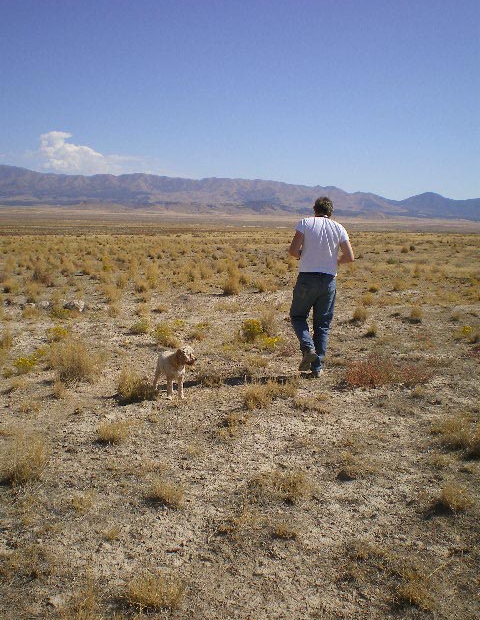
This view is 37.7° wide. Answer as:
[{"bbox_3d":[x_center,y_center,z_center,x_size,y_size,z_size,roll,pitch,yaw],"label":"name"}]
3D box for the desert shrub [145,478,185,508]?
[{"bbox_3d":[-0.404,0.984,3.820,0.203,0.130,0.179,1,7,-6],"label":"desert shrub"}]

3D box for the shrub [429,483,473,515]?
[{"bbox_3d":[1.161,1.018,3.853,0.237,0.140,0.209,4,8,18],"label":"shrub"}]

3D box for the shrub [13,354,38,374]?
[{"bbox_3d":[-2.155,0.538,7.059,0.250,0.176,0.225,-2,8,-17],"label":"shrub"}]

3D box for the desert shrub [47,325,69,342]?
[{"bbox_3d":[-2.230,0.277,8.629,0.289,0.188,0.258,0,8,-15],"label":"desert shrub"}]

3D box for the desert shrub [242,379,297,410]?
[{"bbox_3d":[0.259,0.686,5.852,0.426,0.232,0.292,2,7,3],"label":"desert shrub"}]

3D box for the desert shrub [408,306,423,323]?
[{"bbox_3d":[2.758,0.063,11.038,0.214,0.233,0.192,3,7,14],"label":"desert shrub"}]

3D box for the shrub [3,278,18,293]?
[{"bbox_3d":[-4.825,-0.524,14.768,0.320,0.271,0.288,-2,8,-18],"label":"shrub"}]

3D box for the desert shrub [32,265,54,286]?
[{"bbox_3d":[-4.259,-0.766,15.222,0.468,0.440,0.417,0,8,-16],"label":"desert shrub"}]

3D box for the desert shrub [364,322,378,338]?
[{"bbox_3d":[1.792,0.269,9.543,0.187,0.191,0.167,3,8,11],"label":"desert shrub"}]

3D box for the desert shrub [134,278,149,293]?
[{"bbox_3d":[-2.036,-0.518,14.529,0.284,0.251,0.254,1,7,-8],"label":"desert shrub"}]

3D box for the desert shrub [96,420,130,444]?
[{"bbox_3d":[-0.874,0.834,4.857,0.231,0.133,0.204,0,8,-10],"label":"desert shrub"}]

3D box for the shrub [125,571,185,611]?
[{"bbox_3d":[-0.348,1.130,2.868,0.243,0.122,0.210,0,7,-7],"label":"shrub"}]

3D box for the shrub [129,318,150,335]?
[{"bbox_3d":[-1.372,0.216,9.594,0.298,0.194,0.268,0,7,-8],"label":"shrub"}]

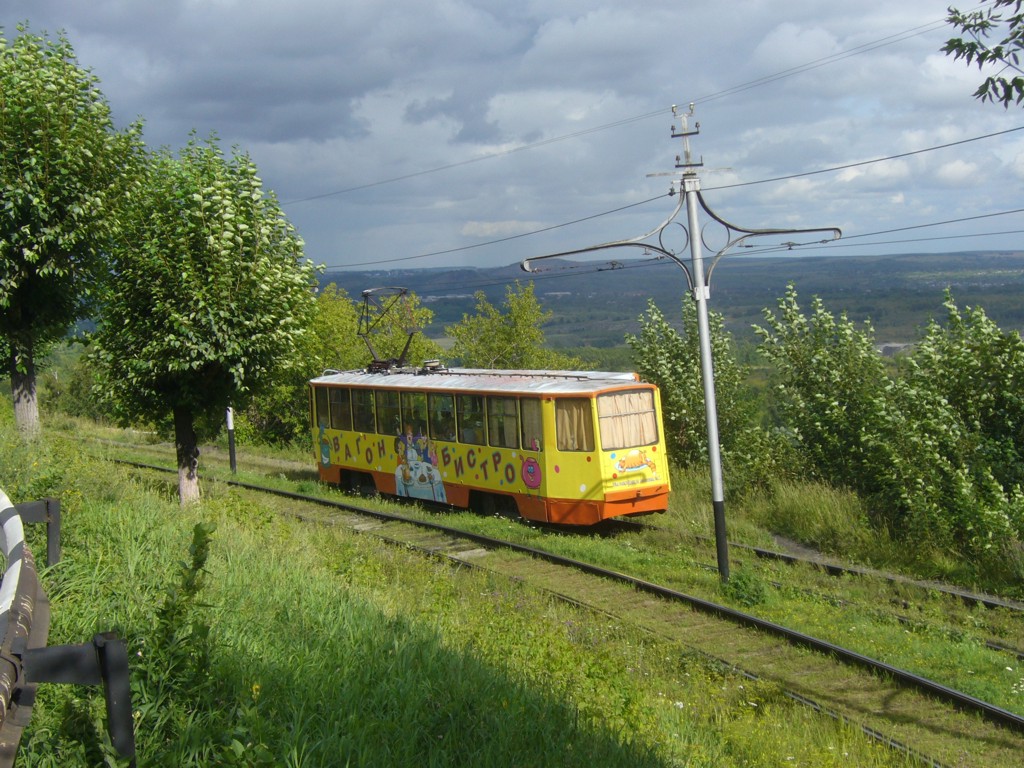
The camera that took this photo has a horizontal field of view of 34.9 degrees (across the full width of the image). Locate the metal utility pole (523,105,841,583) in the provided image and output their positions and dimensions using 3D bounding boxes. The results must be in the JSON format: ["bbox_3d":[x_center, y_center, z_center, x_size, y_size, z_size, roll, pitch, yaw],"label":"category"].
[{"bbox_3d":[3.040,-0.570,25.800,6.500,7.700,0.400,-7,5,-30],"label":"metal utility pole"}]

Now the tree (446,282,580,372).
[{"bbox_3d":[0.100,-0.300,49.500,4.200,5.600,4.000,-3,4,0],"label":"tree"}]

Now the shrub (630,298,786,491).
[{"bbox_3d":[4.700,0.350,39.500,3.800,4.700,3.500,-3,4,0],"label":"shrub"}]

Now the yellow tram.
[{"bbox_3d":[-1.120,1.295,38.520,2.600,3.180,15.100,-5,3,-28],"label":"yellow tram"}]

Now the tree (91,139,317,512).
[{"bbox_3d":[-7.650,-1.600,40.600,5.500,9.100,5.500,-3,4,0],"label":"tree"}]

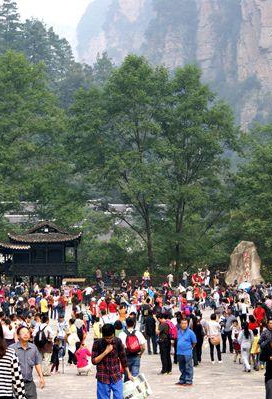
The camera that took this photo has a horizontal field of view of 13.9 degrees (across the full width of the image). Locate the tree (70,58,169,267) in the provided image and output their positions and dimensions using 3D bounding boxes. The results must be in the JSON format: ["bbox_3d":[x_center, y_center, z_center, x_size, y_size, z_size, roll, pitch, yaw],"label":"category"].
[{"bbox_3d":[-1.954,-4.101,124.567,10.890,24.450,11.000,0,-4,0],"label":"tree"}]

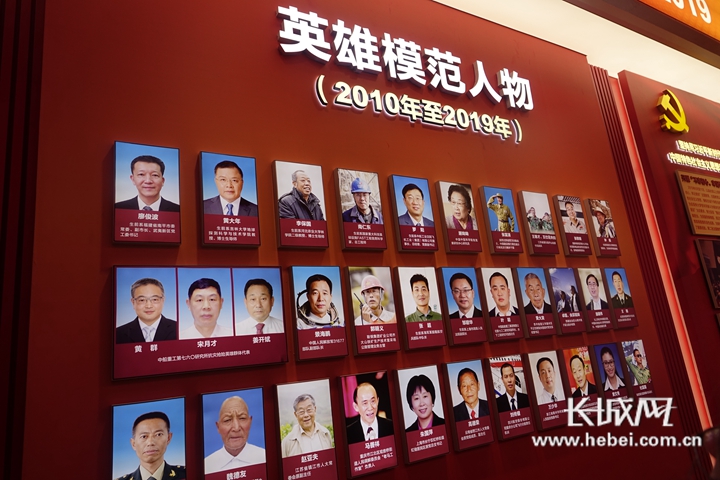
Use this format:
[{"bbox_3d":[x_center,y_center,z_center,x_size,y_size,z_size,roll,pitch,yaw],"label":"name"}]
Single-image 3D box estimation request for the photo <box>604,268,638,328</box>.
[{"bbox_3d":[2.154,0.482,3.981,0.286,0.490,0.036,2,-16,-30],"label":"photo"}]

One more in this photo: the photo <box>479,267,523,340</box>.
[{"bbox_3d":[0.969,0.436,3.292,0.286,0.490,0.036,2,-16,-30],"label":"photo"}]

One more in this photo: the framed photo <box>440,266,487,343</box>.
[{"bbox_3d":[0.669,0.424,3.118,0.286,0.490,0.036,2,-16,-30],"label":"framed photo"}]

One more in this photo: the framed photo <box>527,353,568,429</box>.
[{"bbox_3d":[1.293,1.026,3.305,0.286,0.490,0.036,2,-16,-30],"label":"framed photo"}]

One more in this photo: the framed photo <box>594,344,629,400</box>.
[{"bbox_3d":[1.797,0.986,3.449,0.273,0.460,0.039,2,-15,-30],"label":"framed photo"}]

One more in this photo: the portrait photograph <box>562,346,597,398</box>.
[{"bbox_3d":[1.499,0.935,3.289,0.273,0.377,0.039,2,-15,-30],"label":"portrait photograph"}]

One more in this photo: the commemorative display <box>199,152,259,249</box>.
[{"bbox_3d":[-0.800,-0.244,2.967,0.339,0.580,0.048,2,-16,-30],"label":"commemorative display"}]

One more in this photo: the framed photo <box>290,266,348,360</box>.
[{"bbox_3d":[-0.219,0.389,2.602,0.286,0.490,0.036,2,-16,-30],"label":"framed photo"}]

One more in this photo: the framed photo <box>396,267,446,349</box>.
[{"bbox_3d":[0.345,0.387,2.772,0.273,0.460,0.039,2,-15,-30],"label":"framed photo"}]

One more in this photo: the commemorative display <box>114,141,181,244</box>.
[{"bbox_3d":[-1.204,-0.260,2.733,0.339,0.580,0.048,2,-16,-30],"label":"commemorative display"}]

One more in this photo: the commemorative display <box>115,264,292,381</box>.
[{"bbox_3d":[-0.875,0.436,2.719,0.930,0.580,0.048,2,-16,-30],"label":"commemorative display"}]

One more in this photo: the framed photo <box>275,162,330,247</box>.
[{"bbox_3d":[-0.333,-0.194,2.711,0.286,0.490,0.036,2,-16,-30],"label":"framed photo"}]

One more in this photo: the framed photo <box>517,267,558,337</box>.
[{"bbox_3d":[1.263,0.447,3.463,0.286,0.490,0.036,2,-16,-30],"label":"framed photo"}]

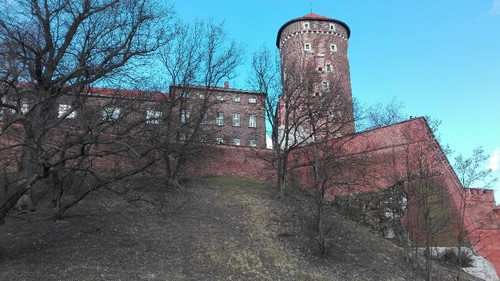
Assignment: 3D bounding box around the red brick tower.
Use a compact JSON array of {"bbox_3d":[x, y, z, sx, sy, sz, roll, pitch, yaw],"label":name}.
[{"bbox_3d":[10.933,-11.037,60.408,12.563,24.645,12.563,-4,-17,11],"label":"red brick tower"}]

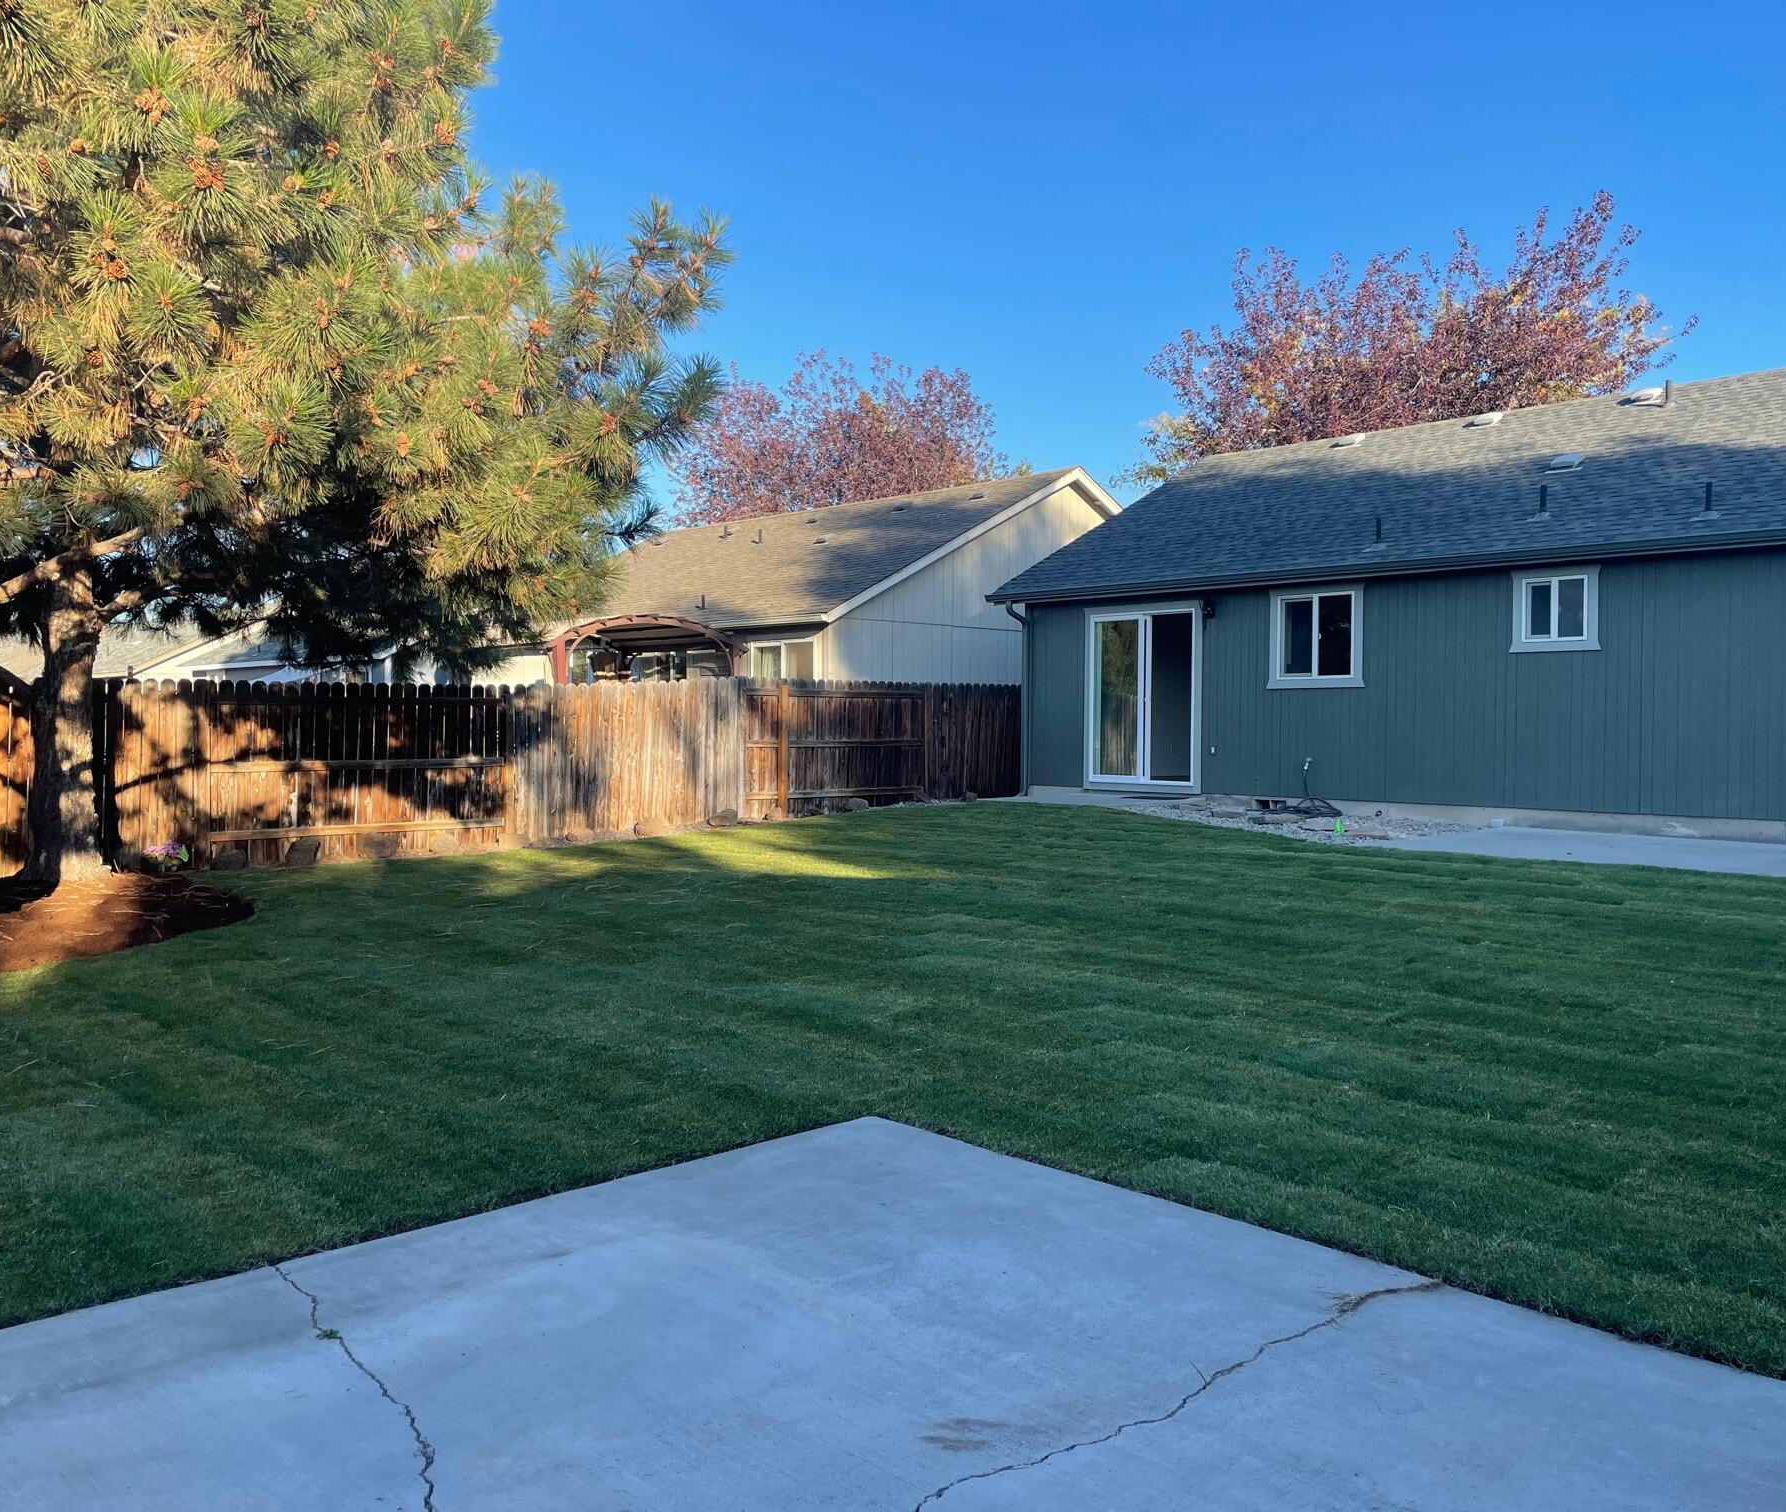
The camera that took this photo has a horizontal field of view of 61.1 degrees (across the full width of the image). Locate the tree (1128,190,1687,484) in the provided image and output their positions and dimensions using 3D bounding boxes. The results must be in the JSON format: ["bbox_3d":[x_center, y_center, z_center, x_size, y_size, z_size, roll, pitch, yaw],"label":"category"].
[{"bbox_3d":[10.247,-5.525,30.082,10.926,11.380,10.926,0,1,0],"label":"tree"}]

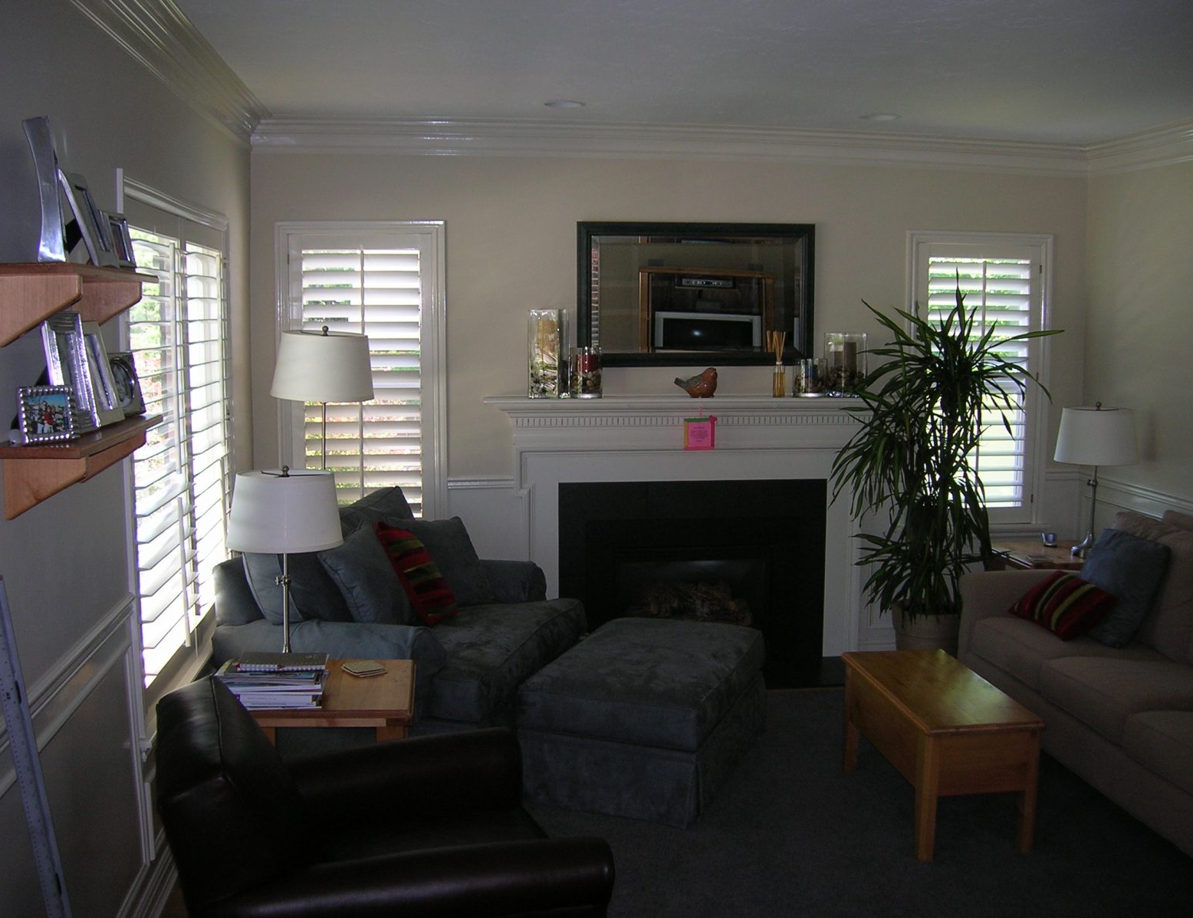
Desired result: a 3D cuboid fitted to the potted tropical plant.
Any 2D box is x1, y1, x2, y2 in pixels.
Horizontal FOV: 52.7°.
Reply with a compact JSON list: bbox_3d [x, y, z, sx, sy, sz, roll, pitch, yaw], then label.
[{"bbox_3d":[1.560,0.104,5.417,0.950,1.840,0.880,-1,7,-8],"label":"potted tropical plant"}]

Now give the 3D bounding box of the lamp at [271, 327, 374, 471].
[{"bbox_3d":[-1.156,0.244,5.101,0.425,1.605,0.425,-1,7,-8],"label":"lamp"}]

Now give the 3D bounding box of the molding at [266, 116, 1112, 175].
[{"bbox_3d":[0.451,-1.386,5.247,3.853,0.153,0.109,-1,7,-8],"label":"molding"}]

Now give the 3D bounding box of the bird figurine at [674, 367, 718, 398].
[{"bbox_3d":[0.440,-0.336,5.282,0.194,0.131,0.099,1,7,5],"label":"bird figurine"}]

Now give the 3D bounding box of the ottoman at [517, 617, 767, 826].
[{"bbox_3d":[0.202,0.921,4.419,0.630,0.440,0.970,3,8,20],"label":"ottoman"}]

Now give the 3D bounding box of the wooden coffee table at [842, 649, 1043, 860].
[{"bbox_3d":[1.065,0.927,3.872,0.372,0.419,0.824,-1,7,-8],"label":"wooden coffee table"}]

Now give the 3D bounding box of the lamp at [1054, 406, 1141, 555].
[{"bbox_3d":[2.267,0.093,5.459,0.370,0.700,0.370,-1,7,-8],"label":"lamp"}]

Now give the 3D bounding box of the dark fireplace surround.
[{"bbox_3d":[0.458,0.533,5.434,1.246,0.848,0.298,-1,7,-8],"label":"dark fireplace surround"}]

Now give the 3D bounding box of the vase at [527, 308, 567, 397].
[{"bbox_3d":[-0.223,-0.477,5.465,0.150,0.400,0.150,3,8,18],"label":"vase"}]

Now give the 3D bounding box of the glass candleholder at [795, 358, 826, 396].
[{"bbox_3d":[0.955,-0.362,5.397,0.144,0.163,0.144,-1,7,-8],"label":"glass candleholder"}]

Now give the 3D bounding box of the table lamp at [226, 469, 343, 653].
[{"bbox_3d":[-0.952,0.348,3.687,0.360,0.680,0.360,-1,7,-8],"label":"table lamp"}]

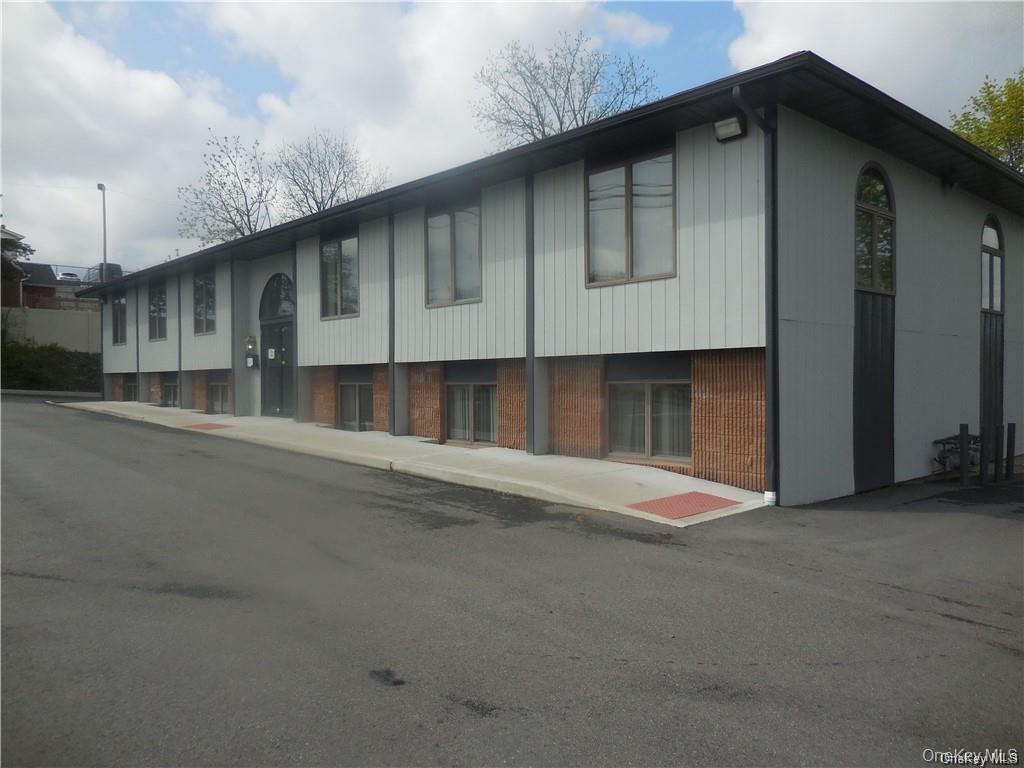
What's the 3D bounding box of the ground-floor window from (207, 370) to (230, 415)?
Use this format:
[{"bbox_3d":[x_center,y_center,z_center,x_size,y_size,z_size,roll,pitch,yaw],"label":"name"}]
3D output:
[{"bbox_3d":[-7.499,0.226,19.248,0.130,1.125,1.381,-1,1,-43],"label":"ground-floor window"}]

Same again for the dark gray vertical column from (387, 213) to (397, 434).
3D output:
[{"bbox_3d":[-2.114,-1.063,13.334,0.100,3.940,0.170,-1,1,-43],"label":"dark gray vertical column"}]

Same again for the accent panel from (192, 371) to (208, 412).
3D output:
[{"bbox_3d":[-8.305,0.200,19.838,0.150,1.120,0.980,0,0,-44],"label":"accent panel"}]

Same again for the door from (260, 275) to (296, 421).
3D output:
[{"bbox_3d":[-5.226,-0.887,16.851,0.150,3.384,2.170,-1,1,-43],"label":"door"}]

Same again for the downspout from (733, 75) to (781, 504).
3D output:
[{"bbox_3d":[2.582,-0.868,7.804,0.700,4.330,0.110,-1,0,-45],"label":"downspout"}]

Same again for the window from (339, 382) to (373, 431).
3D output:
[{"bbox_3d":[-2.956,0.438,14.448,0.120,0.947,1.381,-1,1,-43],"label":"window"}]

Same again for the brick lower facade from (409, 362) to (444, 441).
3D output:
[{"bbox_3d":[-1.483,0.302,12.977,0.160,1.350,0.891,-1,0,-45],"label":"brick lower facade"}]

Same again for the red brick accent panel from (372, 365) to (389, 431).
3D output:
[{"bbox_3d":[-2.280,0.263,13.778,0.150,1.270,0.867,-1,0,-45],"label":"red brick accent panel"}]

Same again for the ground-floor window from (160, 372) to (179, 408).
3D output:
[{"bbox_3d":[-9.827,0.177,21.491,0.120,1.060,1.370,-1,0,-45],"label":"ground-floor window"}]

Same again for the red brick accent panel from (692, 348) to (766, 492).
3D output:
[{"bbox_3d":[2.555,0.410,8.590,0.150,1.610,0.950,0,0,-44],"label":"red brick accent panel"}]

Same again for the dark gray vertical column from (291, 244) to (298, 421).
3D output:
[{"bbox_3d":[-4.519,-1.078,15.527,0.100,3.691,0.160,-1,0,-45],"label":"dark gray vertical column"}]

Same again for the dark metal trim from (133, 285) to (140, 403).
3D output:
[{"bbox_3d":[-11.995,-1.333,23.836,0.100,3.800,0.170,-1,1,-43],"label":"dark metal trim"}]

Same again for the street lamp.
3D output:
[{"bbox_3d":[-27.688,-10.125,50.000,0.550,6.931,0.300,0,0,-18],"label":"street lamp"}]

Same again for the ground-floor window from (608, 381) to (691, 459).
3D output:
[{"bbox_3d":[1.827,0.476,9.693,0.100,1.050,1.380,-1,1,-43],"label":"ground-floor window"}]

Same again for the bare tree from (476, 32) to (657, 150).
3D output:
[{"bbox_3d":[2.187,-7.173,31.073,7.800,14.600,7.800,-1,1,-43],"label":"bare tree"}]

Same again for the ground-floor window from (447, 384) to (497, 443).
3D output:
[{"bbox_3d":[-0.657,0.486,12.199,0.120,1.000,1.380,-1,0,-45],"label":"ground-floor window"}]

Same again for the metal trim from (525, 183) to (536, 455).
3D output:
[{"bbox_3d":[0.281,-0.997,10.669,0.110,3.999,0.160,-1,0,-45],"label":"metal trim"}]

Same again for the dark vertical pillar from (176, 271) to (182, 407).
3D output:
[{"bbox_3d":[-9.399,-1.238,21.088,0.100,3.870,0.170,-1,1,-43],"label":"dark vertical pillar"}]

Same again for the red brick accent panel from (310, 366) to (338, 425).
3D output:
[{"bbox_3d":[-3.818,0.232,15.191,0.150,1.200,1.020,0,0,-44],"label":"red brick accent panel"}]

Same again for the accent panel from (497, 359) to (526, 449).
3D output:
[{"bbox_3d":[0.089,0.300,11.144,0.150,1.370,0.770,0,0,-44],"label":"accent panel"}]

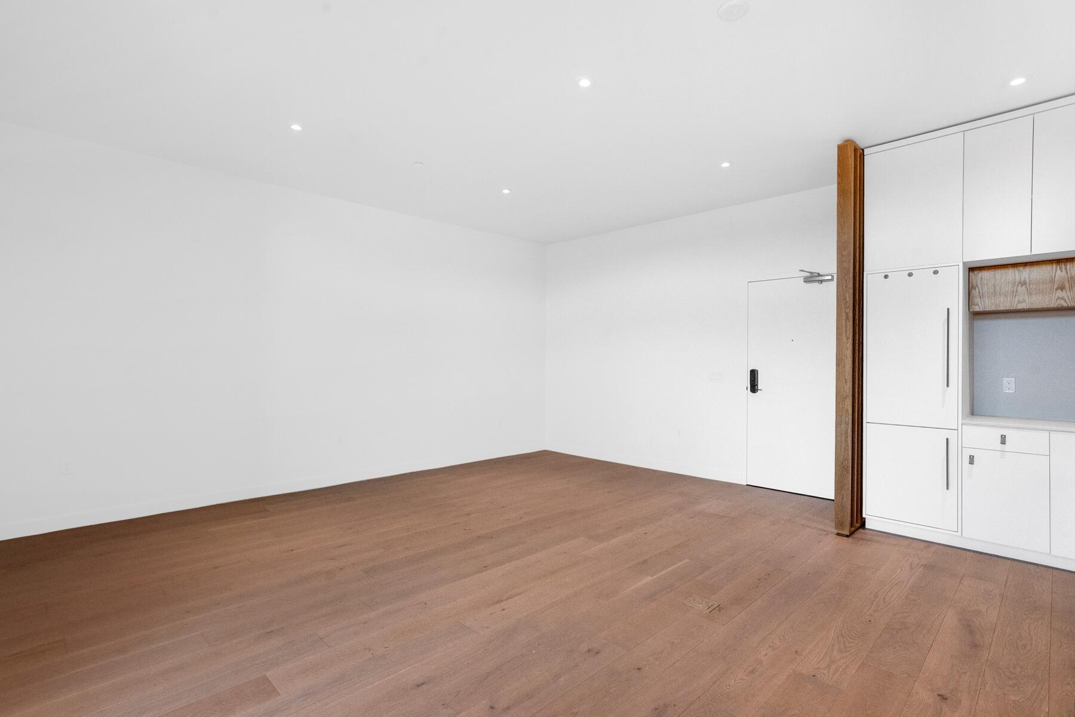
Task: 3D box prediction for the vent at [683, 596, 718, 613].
[{"bbox_3d":[0.915,1.355,2.660,0.134,0.013,0.153,0,0,-44],"label":"vent"}]

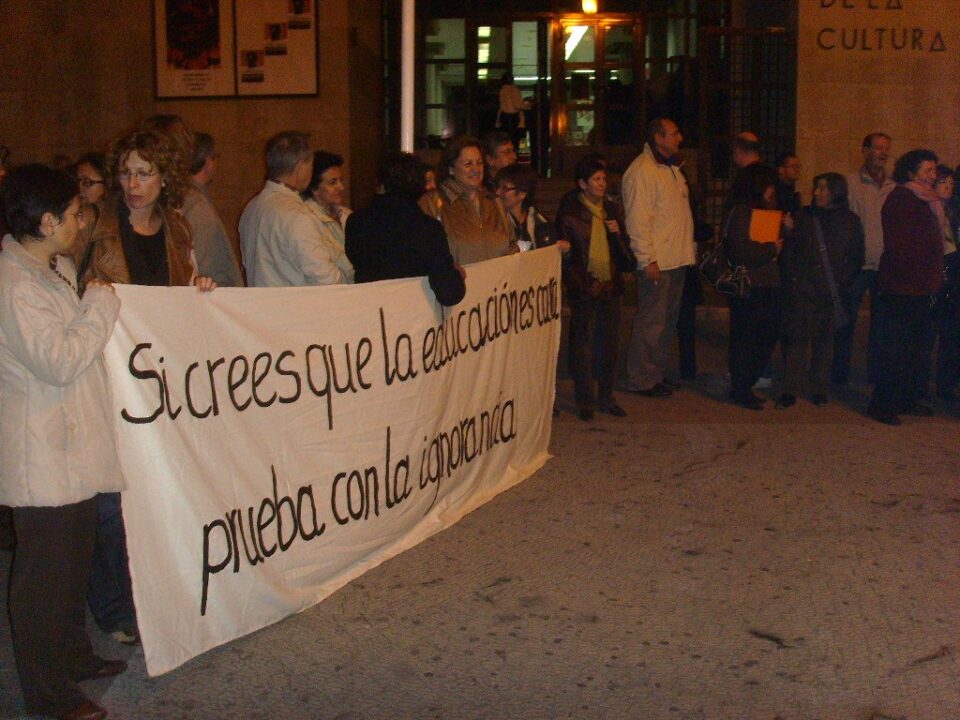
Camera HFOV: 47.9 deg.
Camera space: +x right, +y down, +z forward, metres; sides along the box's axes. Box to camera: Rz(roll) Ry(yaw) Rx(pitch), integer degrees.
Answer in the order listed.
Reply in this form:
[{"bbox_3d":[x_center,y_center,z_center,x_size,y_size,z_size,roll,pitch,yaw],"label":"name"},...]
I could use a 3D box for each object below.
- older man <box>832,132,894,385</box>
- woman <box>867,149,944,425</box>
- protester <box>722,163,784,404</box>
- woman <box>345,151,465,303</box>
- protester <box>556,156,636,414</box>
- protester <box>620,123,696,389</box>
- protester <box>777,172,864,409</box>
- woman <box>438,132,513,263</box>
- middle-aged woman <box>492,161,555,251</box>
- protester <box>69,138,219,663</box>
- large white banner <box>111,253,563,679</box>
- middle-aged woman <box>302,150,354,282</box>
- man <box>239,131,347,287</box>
[{"bbox_3d":[2.817,-0.729,7.841,0.500,1.760,0.340,-4,11,-24],"label":"older man"},{"bbox_3d":[2.709,-0.483,6.869,0.420,1.640,0.500,4,11,23],"label":"woman"},{"bbox_3d":[1.803,-0.478,7.063,0.380,1.596,0.470,6,11,30],"label":"protester"},{"bbox_3d":[-0.345,-0.090,4.851,0.520,1.655,0.420,-2,10,-11],"label":"woman"},{"bbox_3d":[0.757,-0.487,6.970,0.500,1.620,0.380,-5,11,-26],"label":"protester"},{"bbox_3d":[1.245,-0.740,7.586,0.420,1.850,0.540,5,11,25],"label":"protester"},{"bbox_3d":[2.313,-0.480,7.327,0.520,1.530,0.380,8,13,38],"label":"protester"},{"bbox_3d":[-0.024,-0.309,5.681,0.500,1.685,0.360,-5,11,-26],"label":"woman"},{"bbox_3d":[0.236,-0.258,5.952,0.480,1.615,0.340,-2,10,-14],"label":"middle-aged woman"},{"bbox_3d":[-1.064,0.115,3.567,0.500,1.684,0.360,-4,11,-25],"label":"protester"},{"bbox_3d":[-0.316,0.168,4.511,0.180,1.202,3.060,5,11,28],"label":"large white banner"},{"bbox_3d":[-0.719,-0.131,5.094,0.340,1.655,0.480,7,12,36],"label":"middle-aged woman"},{"bbox_3d":[-0.793,-0.091,4.552,0.400,1.690,0.540,-9,14,-43],"label":"man"}]

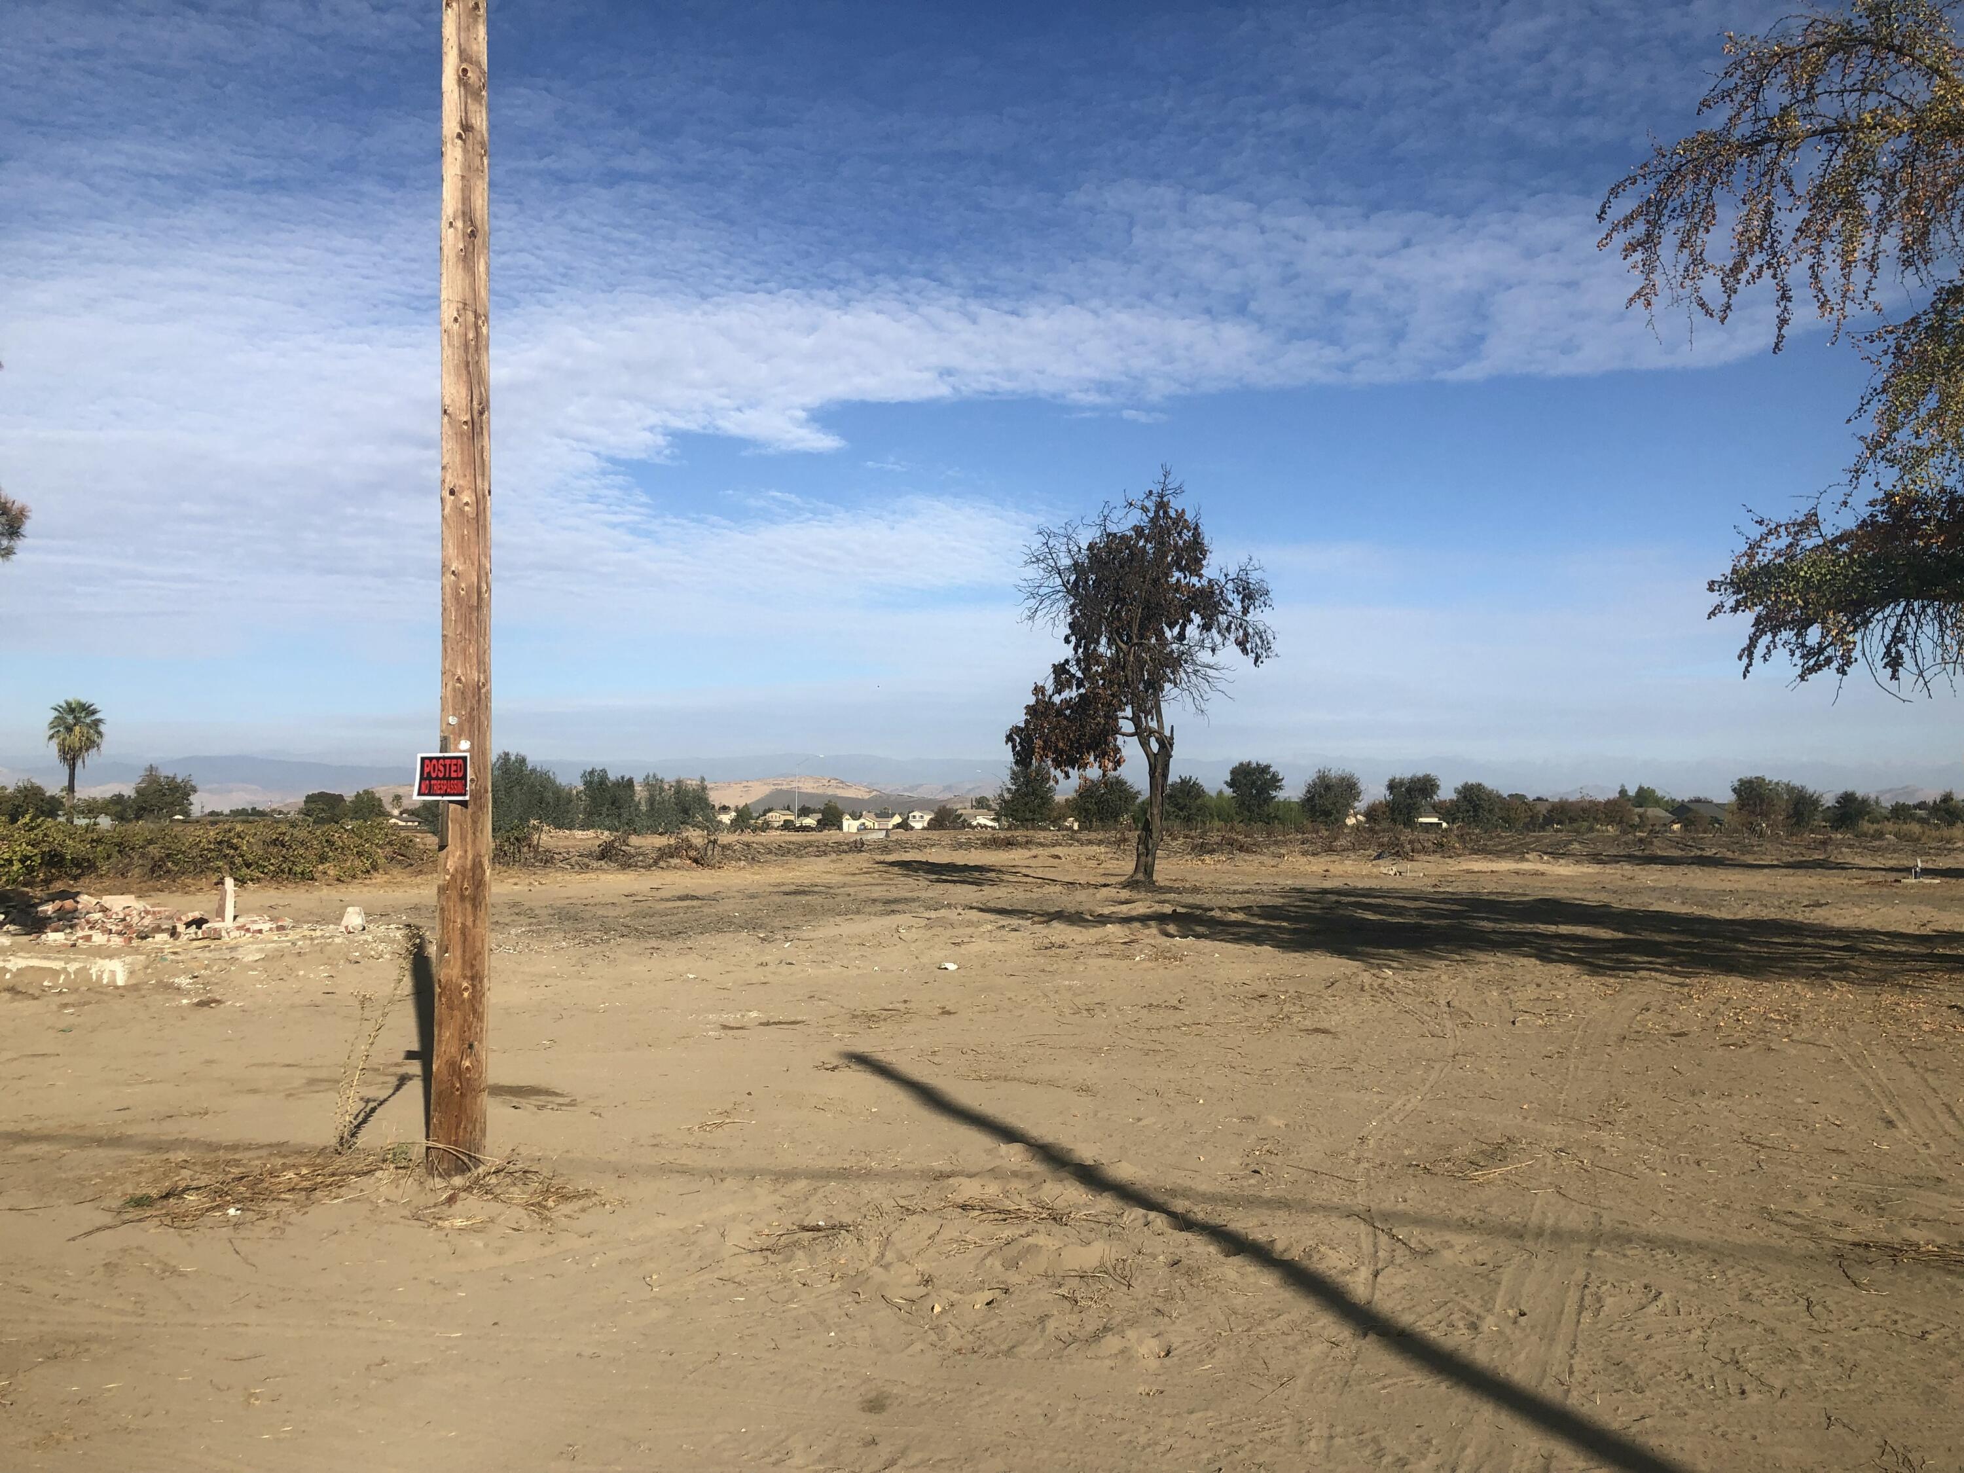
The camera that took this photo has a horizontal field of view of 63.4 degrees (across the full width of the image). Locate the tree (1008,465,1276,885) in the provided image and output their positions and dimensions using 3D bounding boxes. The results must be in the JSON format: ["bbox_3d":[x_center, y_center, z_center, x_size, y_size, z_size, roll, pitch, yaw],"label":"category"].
[{"bbox_3d":[3.600,-1.330,36.200,6.000,9.500,5.500,0,-3,0],"label":"tree"}]

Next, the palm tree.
[{"bbox_3d":[-62.800,2.280,110.000,3.700,9.700,3.700,0,-3,0],"label":"palm tree"}]

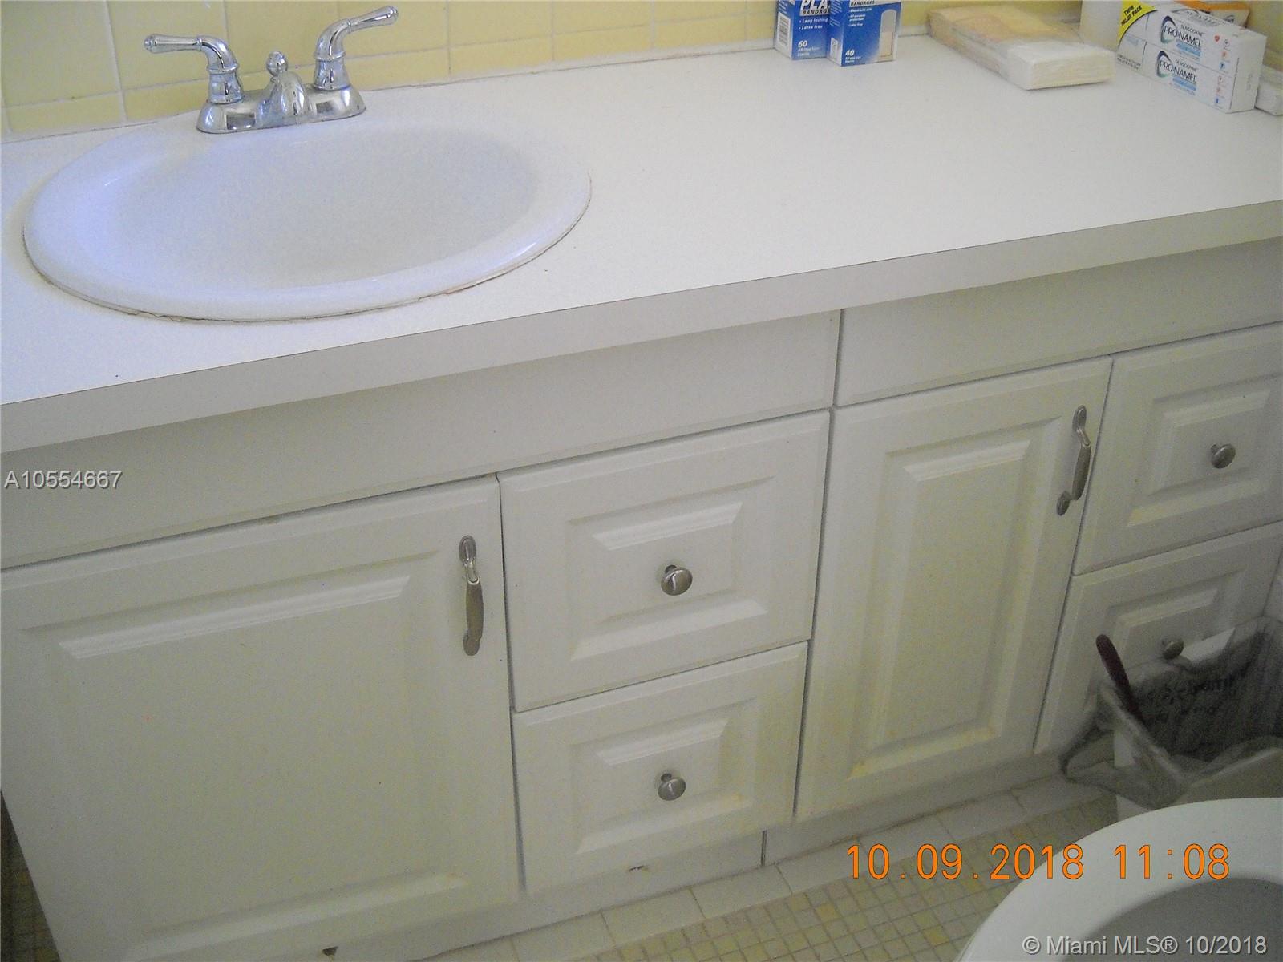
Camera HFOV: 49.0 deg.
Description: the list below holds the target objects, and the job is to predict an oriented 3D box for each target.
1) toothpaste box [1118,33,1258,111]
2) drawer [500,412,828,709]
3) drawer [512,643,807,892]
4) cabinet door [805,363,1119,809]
[{"bbox_3d":[0.564,-0.429,1.463,0.035,0.036,0.176,-13,36,-18],"label":"toothpaste box"},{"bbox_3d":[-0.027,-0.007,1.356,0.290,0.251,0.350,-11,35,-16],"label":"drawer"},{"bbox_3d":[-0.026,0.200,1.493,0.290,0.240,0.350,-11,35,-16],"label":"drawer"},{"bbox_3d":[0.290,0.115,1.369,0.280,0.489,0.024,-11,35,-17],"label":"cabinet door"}]

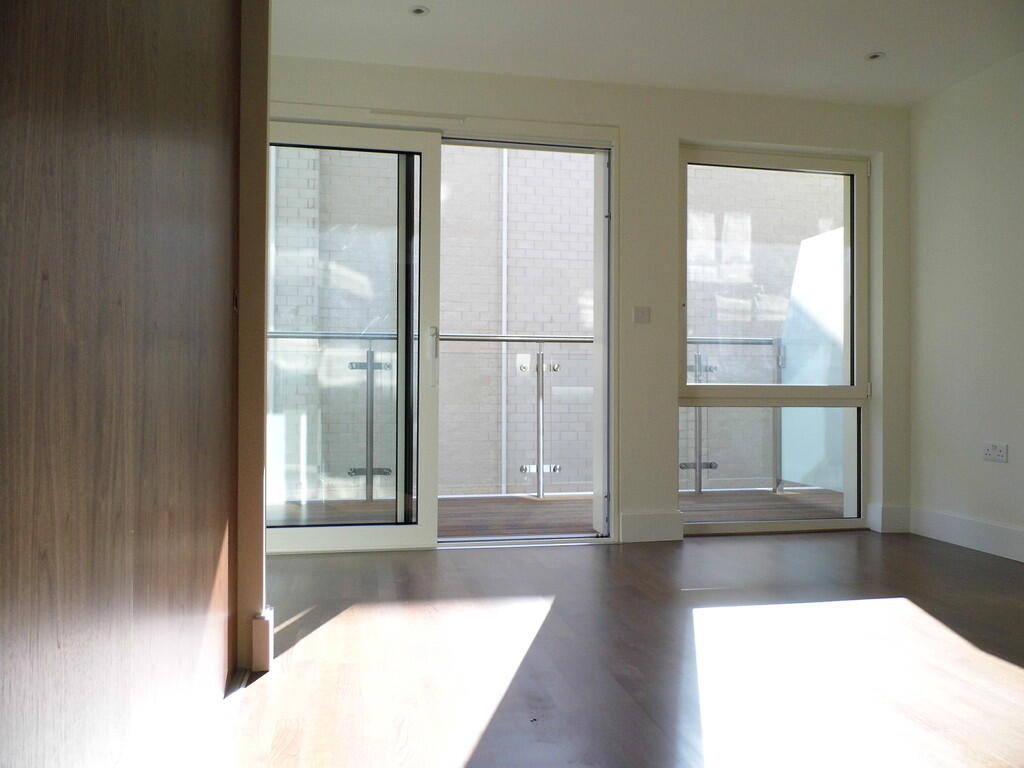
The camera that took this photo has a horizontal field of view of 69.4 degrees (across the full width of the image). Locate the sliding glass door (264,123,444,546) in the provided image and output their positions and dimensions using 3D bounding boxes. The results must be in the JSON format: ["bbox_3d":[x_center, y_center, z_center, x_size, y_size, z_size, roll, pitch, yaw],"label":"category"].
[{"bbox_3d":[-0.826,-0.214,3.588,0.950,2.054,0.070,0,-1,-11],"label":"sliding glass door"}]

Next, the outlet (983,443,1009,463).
[{"bbox_3d":[2.344,0.334,3.577,0.012,0.086,0.144,0,-1,-11],"label":"outlet"}]

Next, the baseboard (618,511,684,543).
[{"bbox_3d":[0.732,0.750,3.864,0.344,0.148,0.022,0,-1,-11],"label":"baseboard"}]

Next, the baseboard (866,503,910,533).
[{"bbox_3d":[2.131,0.761,4.176,0.182,0.148,0.124,0,-1,-11],"label":"baseboard"}]

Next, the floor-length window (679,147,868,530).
[{"bbox_3d":[1.441,-0.232,4.142,1.197,2.110,0.080,0,-1,-11],"label":"floor-length window"}]

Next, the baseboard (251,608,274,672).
[{"bbox_3d":[-0.703,0.724,2.098,0.045,0.148,0.090,0,-1,-11],"label":"baseboard"}]

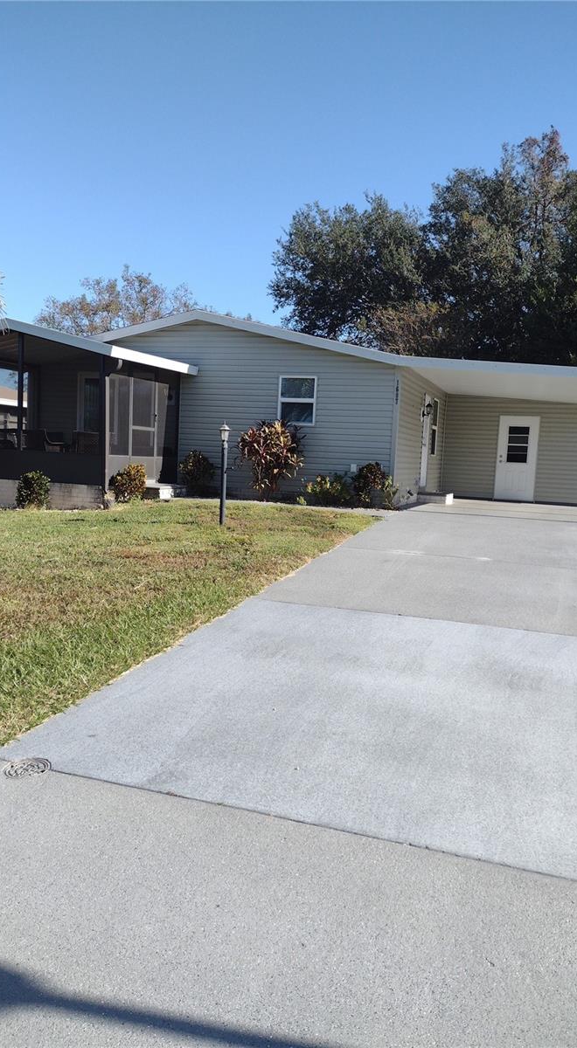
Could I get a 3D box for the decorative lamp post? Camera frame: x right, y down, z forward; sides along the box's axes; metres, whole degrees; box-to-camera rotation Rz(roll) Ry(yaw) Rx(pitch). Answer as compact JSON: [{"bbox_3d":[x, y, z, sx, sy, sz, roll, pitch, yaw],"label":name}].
[{"bbox_3d":[-0.942,-0.729,11.833,0.160,1.520,0.160,4,5,18],"label":"decorative lamp post"}]

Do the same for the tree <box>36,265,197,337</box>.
[{"bbox_3d":[-7.836,-7.084,37.194,7.810,9.380,7.660,4,5,18],"label":"tree"}]

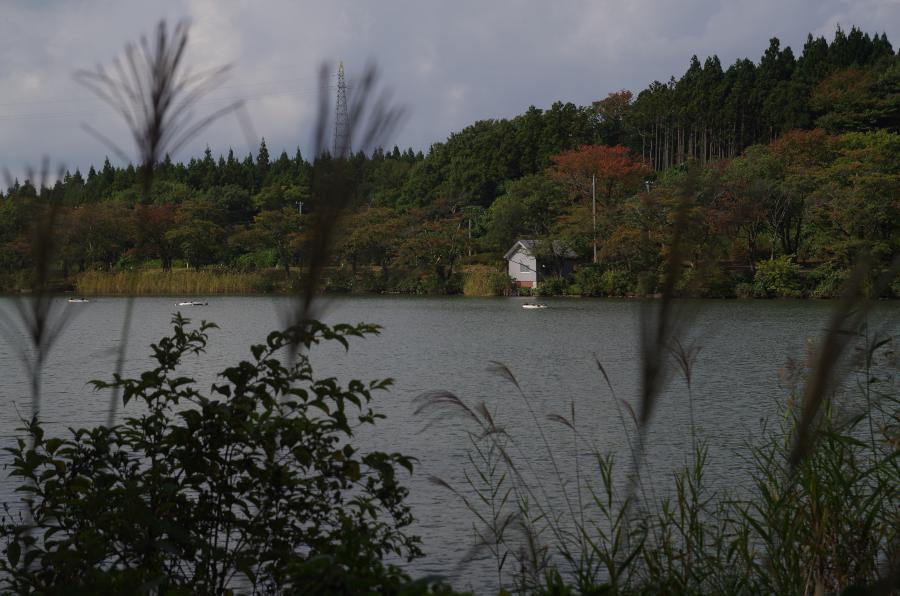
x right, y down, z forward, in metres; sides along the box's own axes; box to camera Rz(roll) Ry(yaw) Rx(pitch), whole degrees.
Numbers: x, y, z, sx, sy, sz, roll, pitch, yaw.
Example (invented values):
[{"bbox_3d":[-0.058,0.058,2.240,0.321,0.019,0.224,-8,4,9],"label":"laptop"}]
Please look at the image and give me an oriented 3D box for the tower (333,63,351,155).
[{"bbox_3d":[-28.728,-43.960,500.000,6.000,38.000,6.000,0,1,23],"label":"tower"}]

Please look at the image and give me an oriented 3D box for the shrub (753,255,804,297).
[{"bbox_3d":[31.955,-2.043,182.000,5.000,3.900,4.200,-1,1,10],"label":"shrub"}]

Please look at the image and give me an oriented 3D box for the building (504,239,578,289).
[{"bbox_3d":[10.123,-3.762,207.000,6.200,5.500,4.900,-2,2,-42],"label":"building"}]

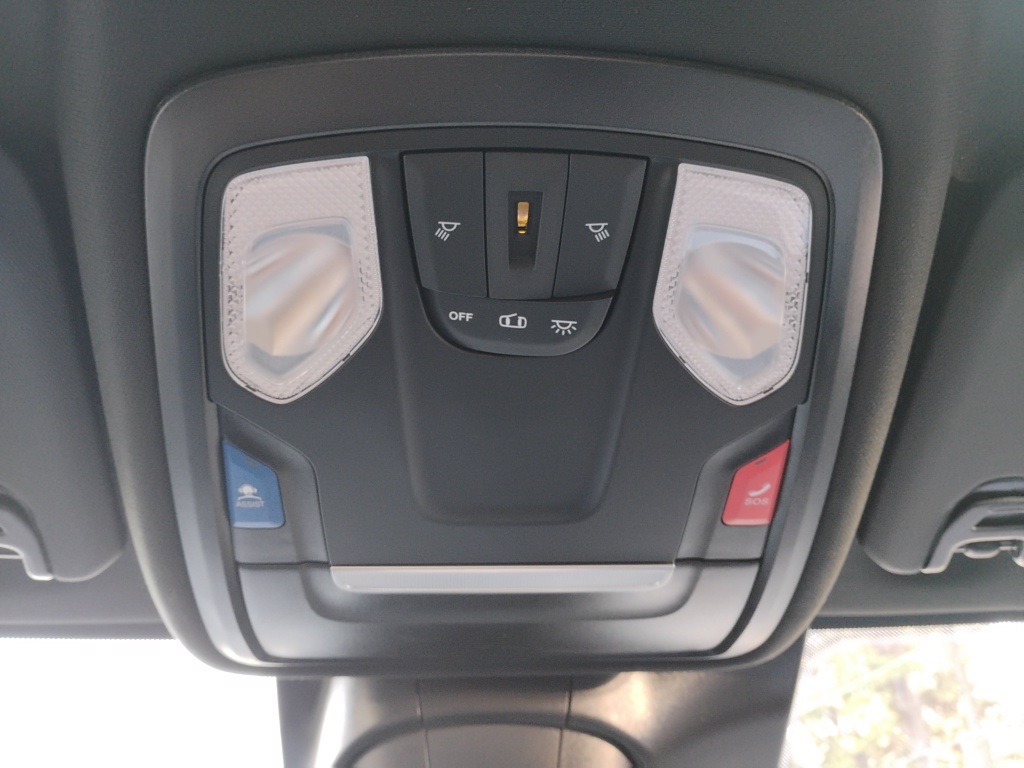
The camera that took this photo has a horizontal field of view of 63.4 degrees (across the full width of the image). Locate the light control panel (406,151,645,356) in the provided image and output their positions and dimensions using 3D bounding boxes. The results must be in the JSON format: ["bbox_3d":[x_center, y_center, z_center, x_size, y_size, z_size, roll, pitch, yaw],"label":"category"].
[{"bbox_3d":[0.002,-0.037,0.238,0.066,0.014,0.059,1,-69,-4],"label":"light control panel"}]

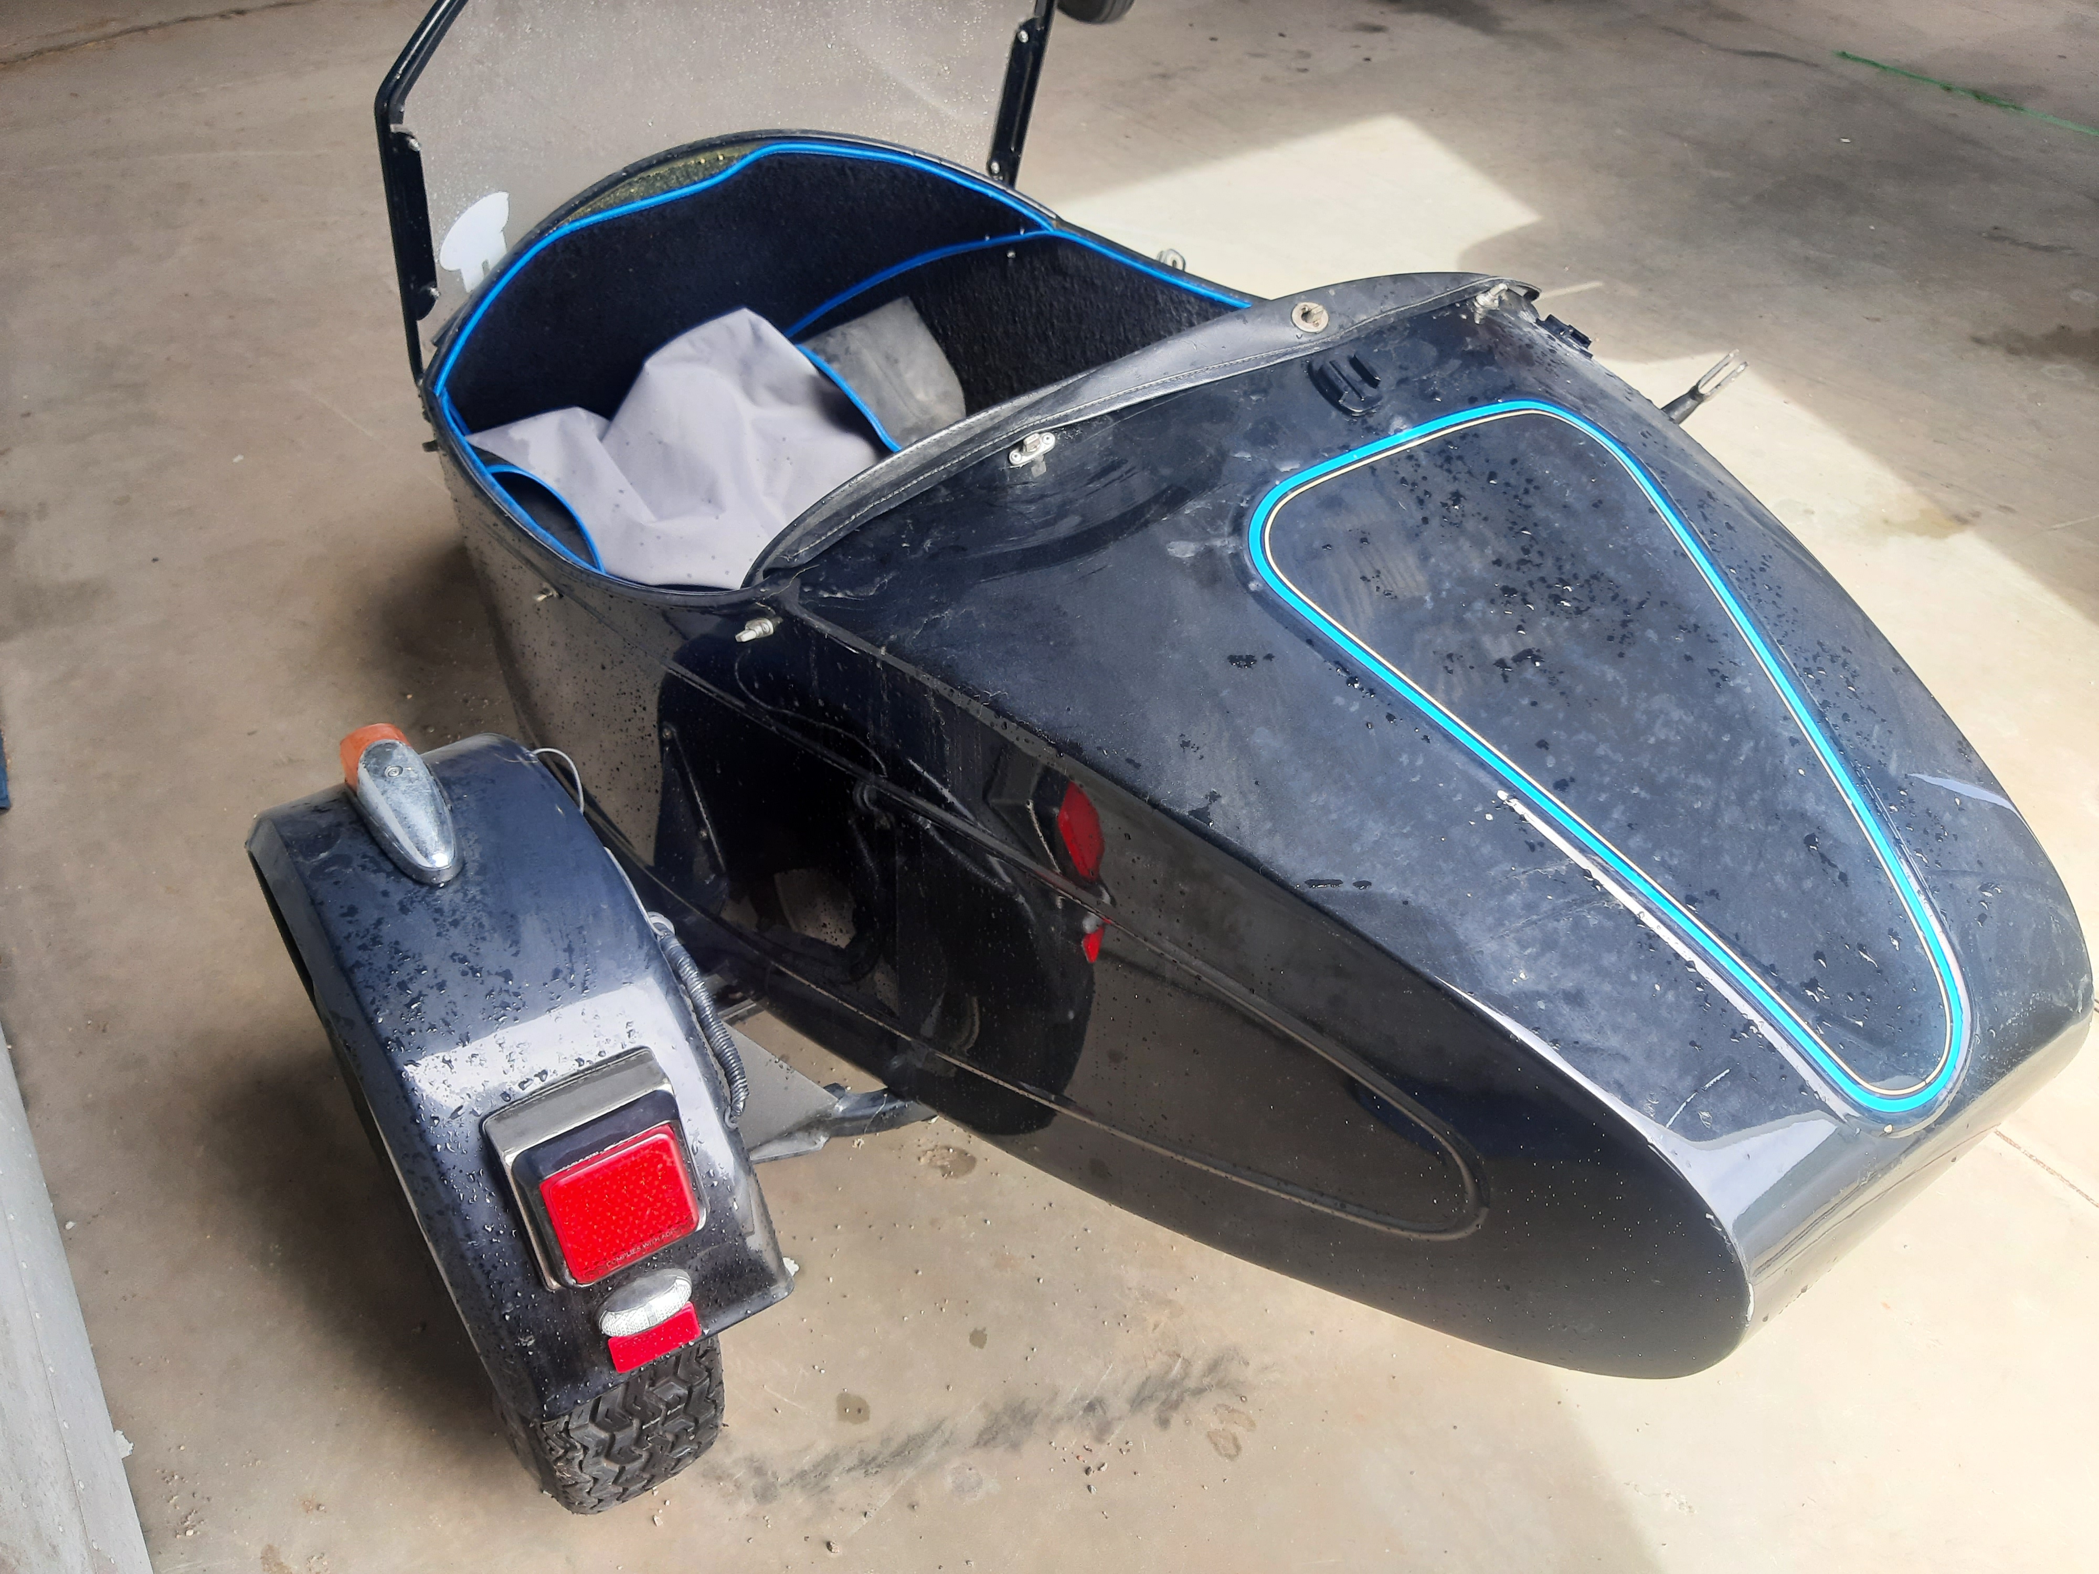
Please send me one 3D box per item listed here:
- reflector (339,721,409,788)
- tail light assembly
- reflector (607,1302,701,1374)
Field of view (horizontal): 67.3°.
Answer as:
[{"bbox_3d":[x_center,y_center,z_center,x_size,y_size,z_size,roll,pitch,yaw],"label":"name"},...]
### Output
[{"bbox_3d":[-0.603,-0.024,1.411,0.065,0.052,0.040,-24,36,-25],"label":"reflector"},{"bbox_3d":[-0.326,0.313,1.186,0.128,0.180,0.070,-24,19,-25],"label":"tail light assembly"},{"bbox_3d":[-0.304,0.425,1.215,0.066,0.033,0.009,-24,24,-25],"label":"reflector"}]

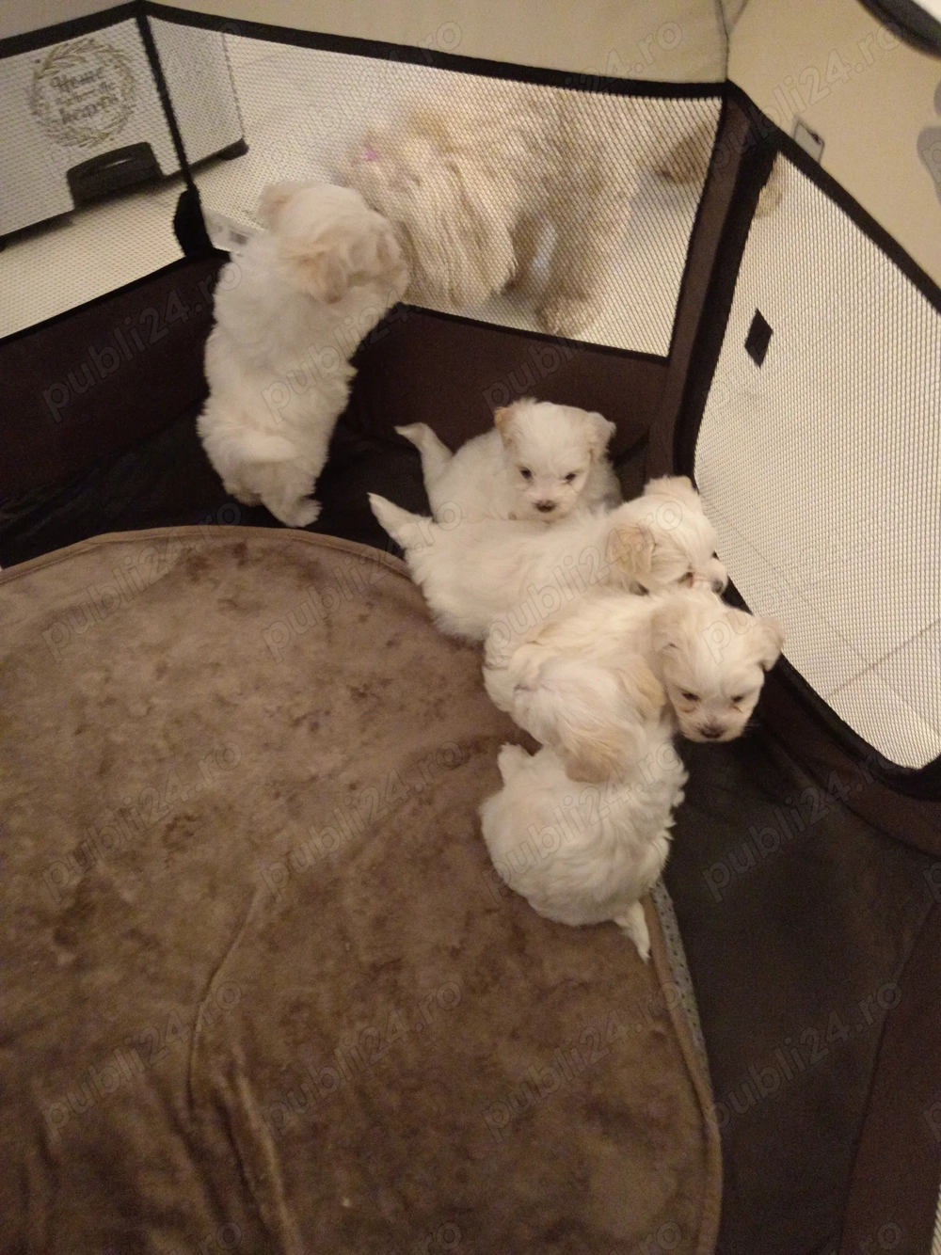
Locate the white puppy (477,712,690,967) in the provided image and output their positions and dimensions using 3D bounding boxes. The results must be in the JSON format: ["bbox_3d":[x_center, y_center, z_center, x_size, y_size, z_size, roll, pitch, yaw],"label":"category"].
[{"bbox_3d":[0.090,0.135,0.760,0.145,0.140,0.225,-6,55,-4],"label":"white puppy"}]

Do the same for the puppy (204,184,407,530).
[{"bbox_3d":[-0.160,-0.252,0.939,0.150,0.290,0.190,19,57,13],"label":"puppy"}]

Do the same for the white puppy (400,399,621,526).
[{"bbox_3d":[0.045,-0.145,0.947,0.225,0.155,0.125,27,59,18],"label":"white puppy"}]

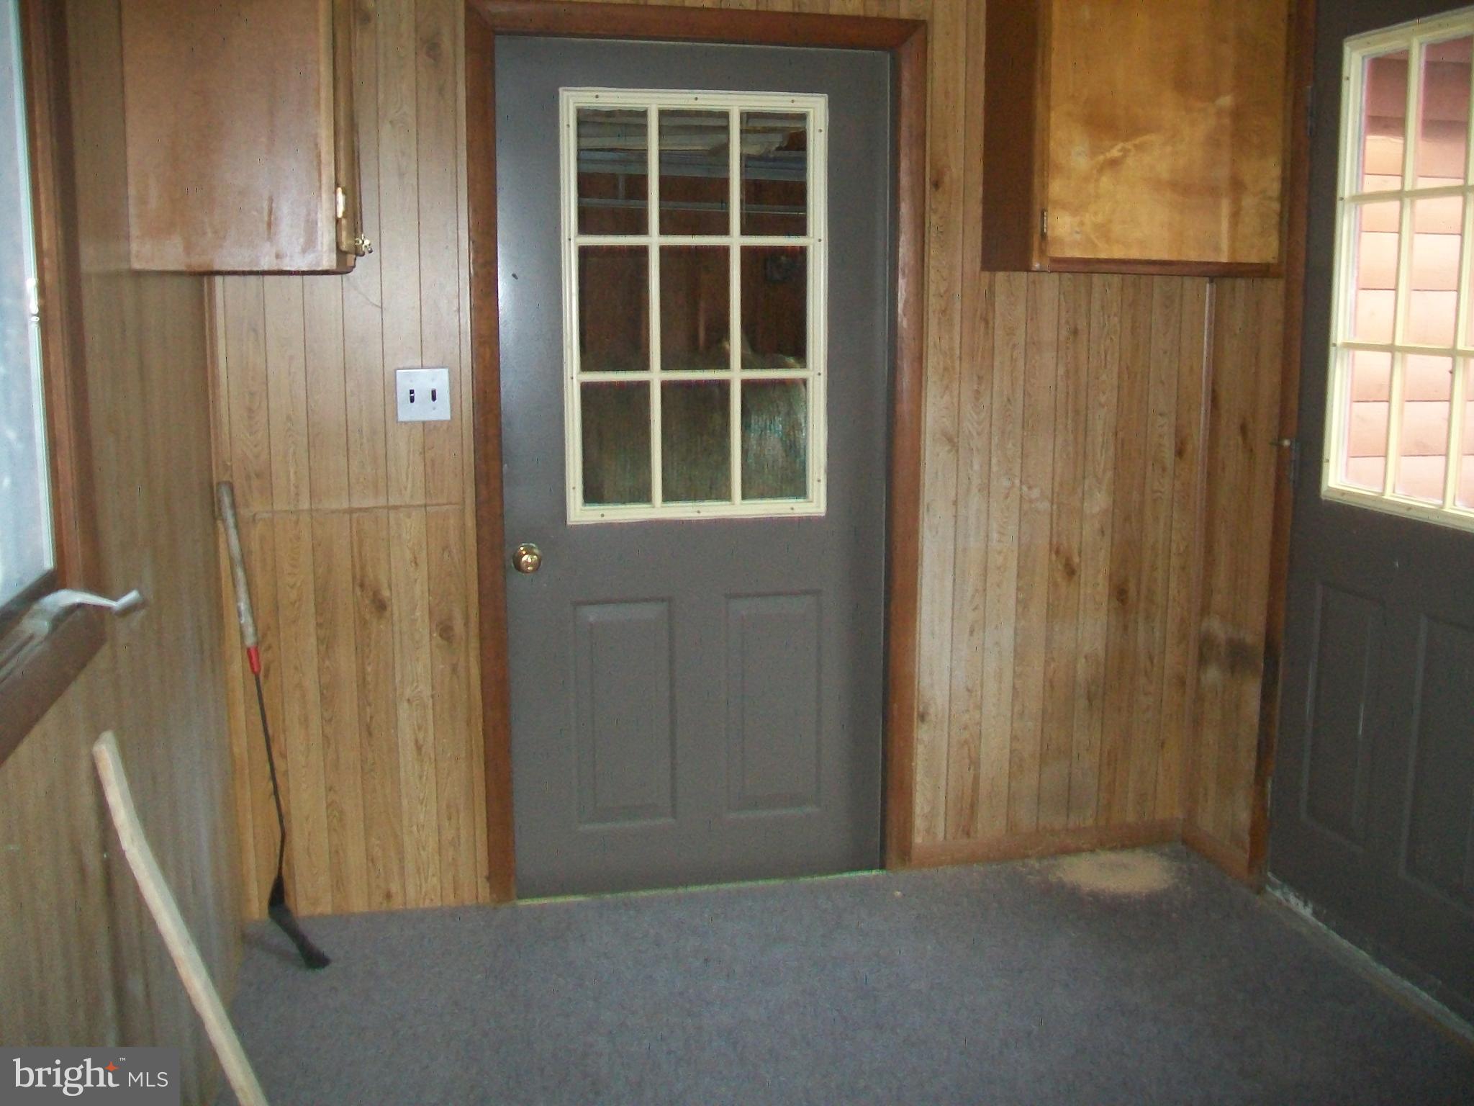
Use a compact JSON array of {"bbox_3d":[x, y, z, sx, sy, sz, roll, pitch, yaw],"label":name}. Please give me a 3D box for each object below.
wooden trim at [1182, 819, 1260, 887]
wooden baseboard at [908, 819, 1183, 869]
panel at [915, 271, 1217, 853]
[{"bbox_3d":[1.226,0.771,3.699,0.020,0.072,0.315,-2,9,-12],"label":"wooden trim"},{"bbox_3d":[0.814,0.761,3.766,0.762,0.072,0.020,-2,9,-12],"label":"wooden baseboard"},{"bbox_3d":[0.822,0.022,3.663,0.758,1.439,0.020,-2,9,-12],"label":"panel"}]

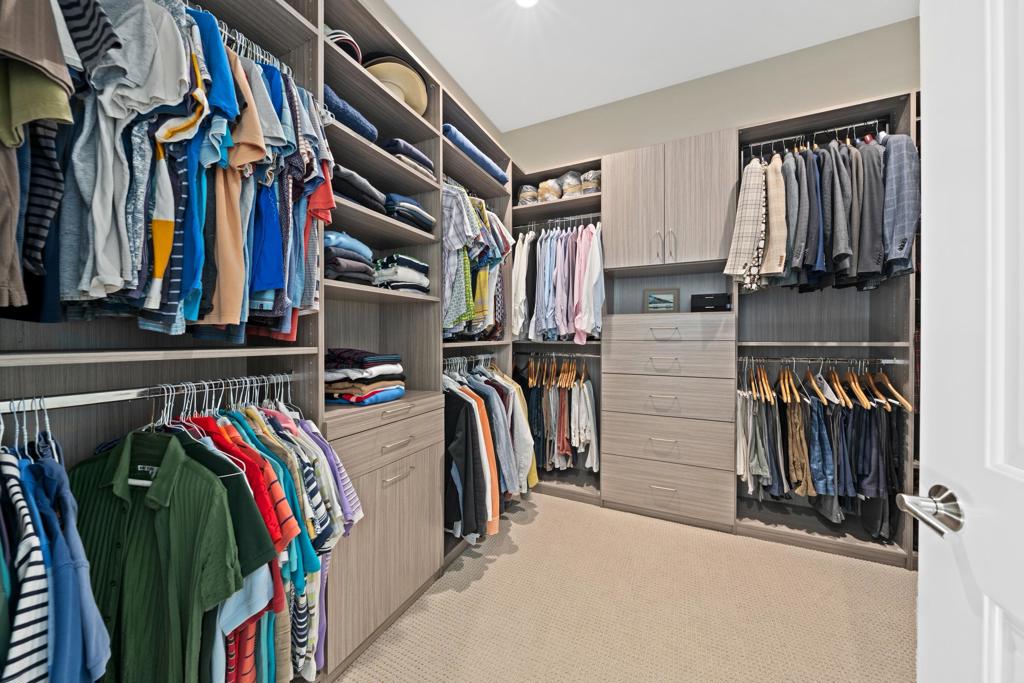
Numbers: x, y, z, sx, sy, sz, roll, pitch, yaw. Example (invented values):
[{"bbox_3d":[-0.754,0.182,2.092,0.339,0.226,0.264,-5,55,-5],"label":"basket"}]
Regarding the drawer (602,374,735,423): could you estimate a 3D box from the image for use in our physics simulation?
[{"bbox_3d":[1.032,0.344,2.312,0.761,0.254,0.360,0,0,25],"label":"drawer"}]

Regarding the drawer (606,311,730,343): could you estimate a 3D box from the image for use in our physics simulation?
[{"bbox_3d":[1.032,-0.088,2.312,0.761,0.167,0.360,0,0,25],"label":"drawer"}]

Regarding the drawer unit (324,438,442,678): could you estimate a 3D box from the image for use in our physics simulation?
[{"bbox_3d":[-0.618,0.761,1.425,0.360,0.585,0.612,0,0,25],"label":"drawer unit"}]

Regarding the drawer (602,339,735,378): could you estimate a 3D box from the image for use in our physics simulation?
[{"bbox_3d":[1.032,0.106,2.312,0.761,0.221,0.360,0,0,25],"label":"drawer"}]

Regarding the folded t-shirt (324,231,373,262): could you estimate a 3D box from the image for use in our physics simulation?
[{"bbox_3d":[-0.709,-0.361,1.335,0.270,0.058,0.200,0,0,25],"label":"folded t-shirt"}]

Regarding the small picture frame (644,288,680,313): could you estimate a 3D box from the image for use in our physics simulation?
[{"bbox_3d":[1.026,-0.265,2.337,0.226,0.181,0.035,0,-6,25],"label":"small picture frame"}]

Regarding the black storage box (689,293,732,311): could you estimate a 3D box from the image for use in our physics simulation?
[{"bbox_3d":[1.289,-0.241,2.238,0.210,0.108,0.170,0,0,25],"label":"black storage box"}]

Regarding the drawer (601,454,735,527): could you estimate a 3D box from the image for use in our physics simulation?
[{"bbox_3d":[1.054,0.945,2.361,0.775,0.328,0.370,0,0,25],"label":"drawer"}]

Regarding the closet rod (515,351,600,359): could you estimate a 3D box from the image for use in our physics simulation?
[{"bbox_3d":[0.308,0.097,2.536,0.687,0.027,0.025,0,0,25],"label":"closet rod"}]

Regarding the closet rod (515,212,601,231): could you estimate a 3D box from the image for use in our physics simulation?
[{"bbox_3d":[0.316,-0.955,2.752,0.860,0.030,0.022,0,0,25],"label":"closet rod"}]

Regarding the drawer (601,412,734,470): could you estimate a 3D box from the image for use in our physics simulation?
[{"bbox_3d":[1.032,0.615,2.312,0.761,0.290,0.360,0,0,25],"label":"drawer"}]

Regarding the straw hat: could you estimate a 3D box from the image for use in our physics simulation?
[{"bbox_3d":[-0.554,-1.101,1.527,0.330,0.120,0.320,-32,-18,18],"label":"straw hat"}]

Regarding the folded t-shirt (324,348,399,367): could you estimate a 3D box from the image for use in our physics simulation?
[{"bbox_3d":[-0.648,0.066,1.475,0.260,0.070,0.225,0,0,25],"label":"folded t-shirt"}]

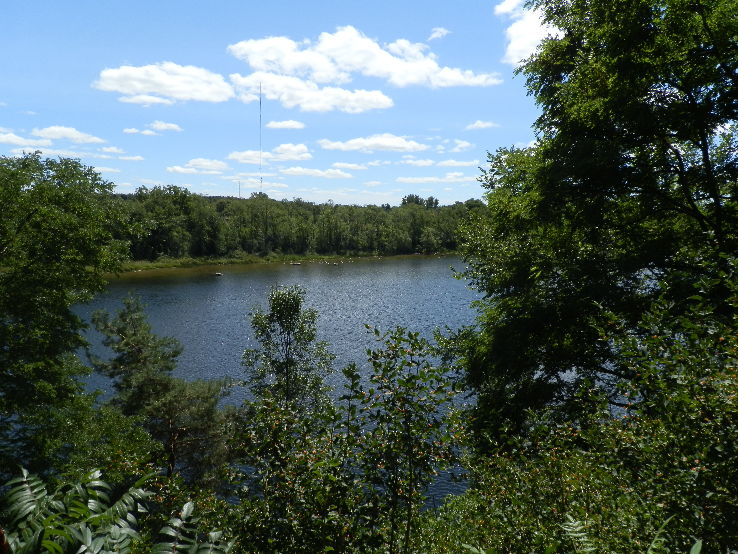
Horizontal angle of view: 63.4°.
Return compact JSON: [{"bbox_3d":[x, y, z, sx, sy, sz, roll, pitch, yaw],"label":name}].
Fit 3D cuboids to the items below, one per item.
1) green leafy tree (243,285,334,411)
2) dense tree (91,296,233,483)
[{"bbox_3d":[-2.150,2.400,16.000,2.500,4.400,2.400,0,6,0],"label":"green leafy tree"},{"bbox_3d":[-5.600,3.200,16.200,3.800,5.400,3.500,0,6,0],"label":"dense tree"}]

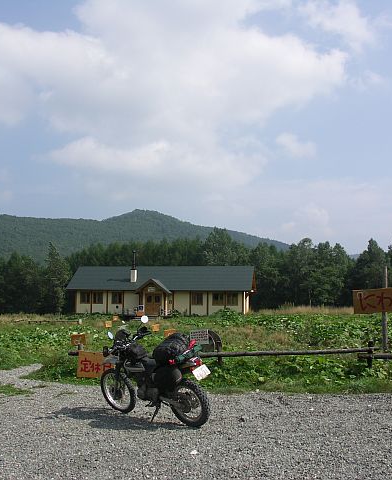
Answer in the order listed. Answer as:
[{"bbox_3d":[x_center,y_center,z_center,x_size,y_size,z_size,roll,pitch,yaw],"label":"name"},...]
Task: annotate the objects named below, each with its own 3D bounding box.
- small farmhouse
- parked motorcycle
[{"bbox_3d":[-3.462,5.387,55.037,19.206,5.180,7.700,-1,-7,11],"label":"small farmhouse"},{"bbox_3d":[-0.600,1.812,7.107,2.100,1.330,0.880,-5,-8,39],"label":"parked motorcycle"}]

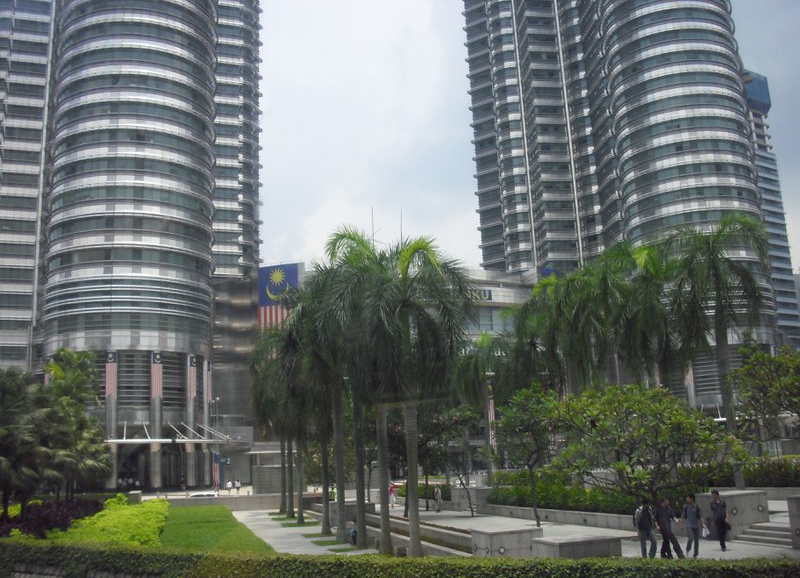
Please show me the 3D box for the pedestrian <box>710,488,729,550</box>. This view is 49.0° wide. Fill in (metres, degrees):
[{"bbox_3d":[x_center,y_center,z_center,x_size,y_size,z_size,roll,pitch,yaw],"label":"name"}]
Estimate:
[{"bbox_3d":[9.000,6.593,24.979,0.520,1.680,0.420,-7,-13,23],"label":"pedestrian"}]

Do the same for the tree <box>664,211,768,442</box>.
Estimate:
[{"bbox_3d":[15.419,2.794,41.412,4.700,13.260,4.600,-2,-12,0],"label":"tree"}]

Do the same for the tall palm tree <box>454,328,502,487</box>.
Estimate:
[{"bbox_3d":[6.587,9.193,67.281,4.100,12.030,4.100,-2,-12,0],"label":"tall palm tree"}]

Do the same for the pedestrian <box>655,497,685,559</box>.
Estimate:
[{"bbox_3d":[7.098,6.380,23.367,0.640,1.570,0.520,1,-13,-13],"label":"pedestrian"}]

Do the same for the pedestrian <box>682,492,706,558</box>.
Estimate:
[{"bbox_3d":[7.857,6.364,23.682,0.580,1.710,0.450,-8,-14,27],"label":"pedestrian"}]

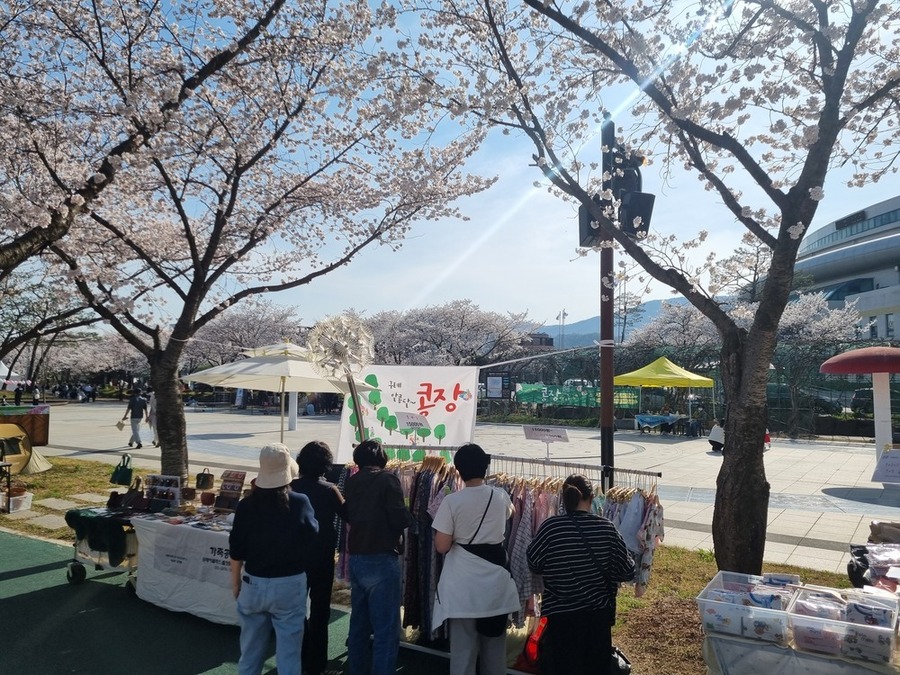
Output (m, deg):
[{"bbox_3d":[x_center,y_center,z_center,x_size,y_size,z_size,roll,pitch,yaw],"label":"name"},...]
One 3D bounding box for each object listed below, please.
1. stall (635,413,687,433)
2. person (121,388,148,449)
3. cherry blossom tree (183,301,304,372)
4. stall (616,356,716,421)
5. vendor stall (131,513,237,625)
[{"bbox_3d":[7.730,3.160,24.530,1.800,0.760,0.700,-3,-5,37],"label":"stall"},{"bbox_3d":[-9.151,2.365,19.700,0.650,1.720,0.500,2,-4,-29],"label":"person"},{"bbox_3d":[-14.640,1.210,48.000,8.300,7.300,7.600,0,-4,0],"label":"cherry blossom tree"},{"bbox_3d":[8.000,2.148,25.450,3.000,2.900,3.000,-3,-5,37],"label":"stall"},{"bbox_3d":[-1.851,1.950,5.787,1.750,0.760,0.730,-2,-4,31],"label":"vendor stall"}]

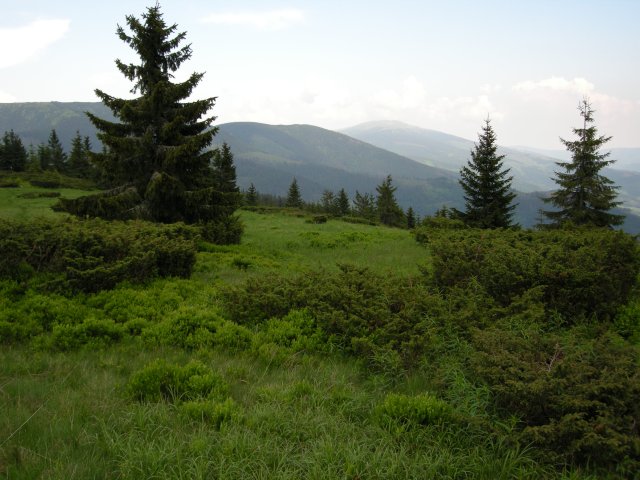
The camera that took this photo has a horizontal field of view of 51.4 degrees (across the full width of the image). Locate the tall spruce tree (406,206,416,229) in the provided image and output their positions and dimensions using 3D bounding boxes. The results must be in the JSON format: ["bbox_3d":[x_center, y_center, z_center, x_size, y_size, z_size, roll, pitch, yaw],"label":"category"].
[{"bbox_3d":[8.936,-2.148,65.000,0.980,2.250,0.980,0,6,0],"label":"tall spruce tree"}]

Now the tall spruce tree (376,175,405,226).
[{"bbox_3d":[4.557,-2.545,43.022,1.810,3.363,1.810,0,7,0],"label":"tall spruce tree"}]

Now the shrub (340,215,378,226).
[{"bbox_3d":[2.384,-1.176,40.172,2.293,0.727,1.800,0,7,0],"label":"shrub"}]

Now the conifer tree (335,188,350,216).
[{"bbox_3d":[2.648,-4.169,75.000,1.580,3.270,1.580,0,6,0],"label":"conifer tree"}]

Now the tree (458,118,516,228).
[{"bbox_3d":[8.077,-3.029,32.000,2.840,5.530,2.840,0,6,0],"label":"tree"}]

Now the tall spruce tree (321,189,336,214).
[{"bbox_3d":[0.983,-4.280,77.000,1.850,3.120,1.850,0,6,0],"label":"tall spruce tree"}]

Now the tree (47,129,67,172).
[{"bbox_3d":[-31.550,-10.637,80.000,2.400,5.530,2.400,0,6,0],"label":"tree"}]

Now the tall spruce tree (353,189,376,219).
[{"bbox_3d":[4.747,-3.627,71.000,2.560,3.310,2.560,0,6,0],"label":"tall spruce tree"}]

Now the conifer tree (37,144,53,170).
[{"bbox_3d":[-23.823,-7.174,57.555,1.384,2.488,1.384,0,7,0],"label":"conifer tree"}]

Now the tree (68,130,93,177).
[{"bbox_3d":[-19.986,-7.126,55.545,2.003,3.973,2.003,0,7,0],"label":"tree"}]

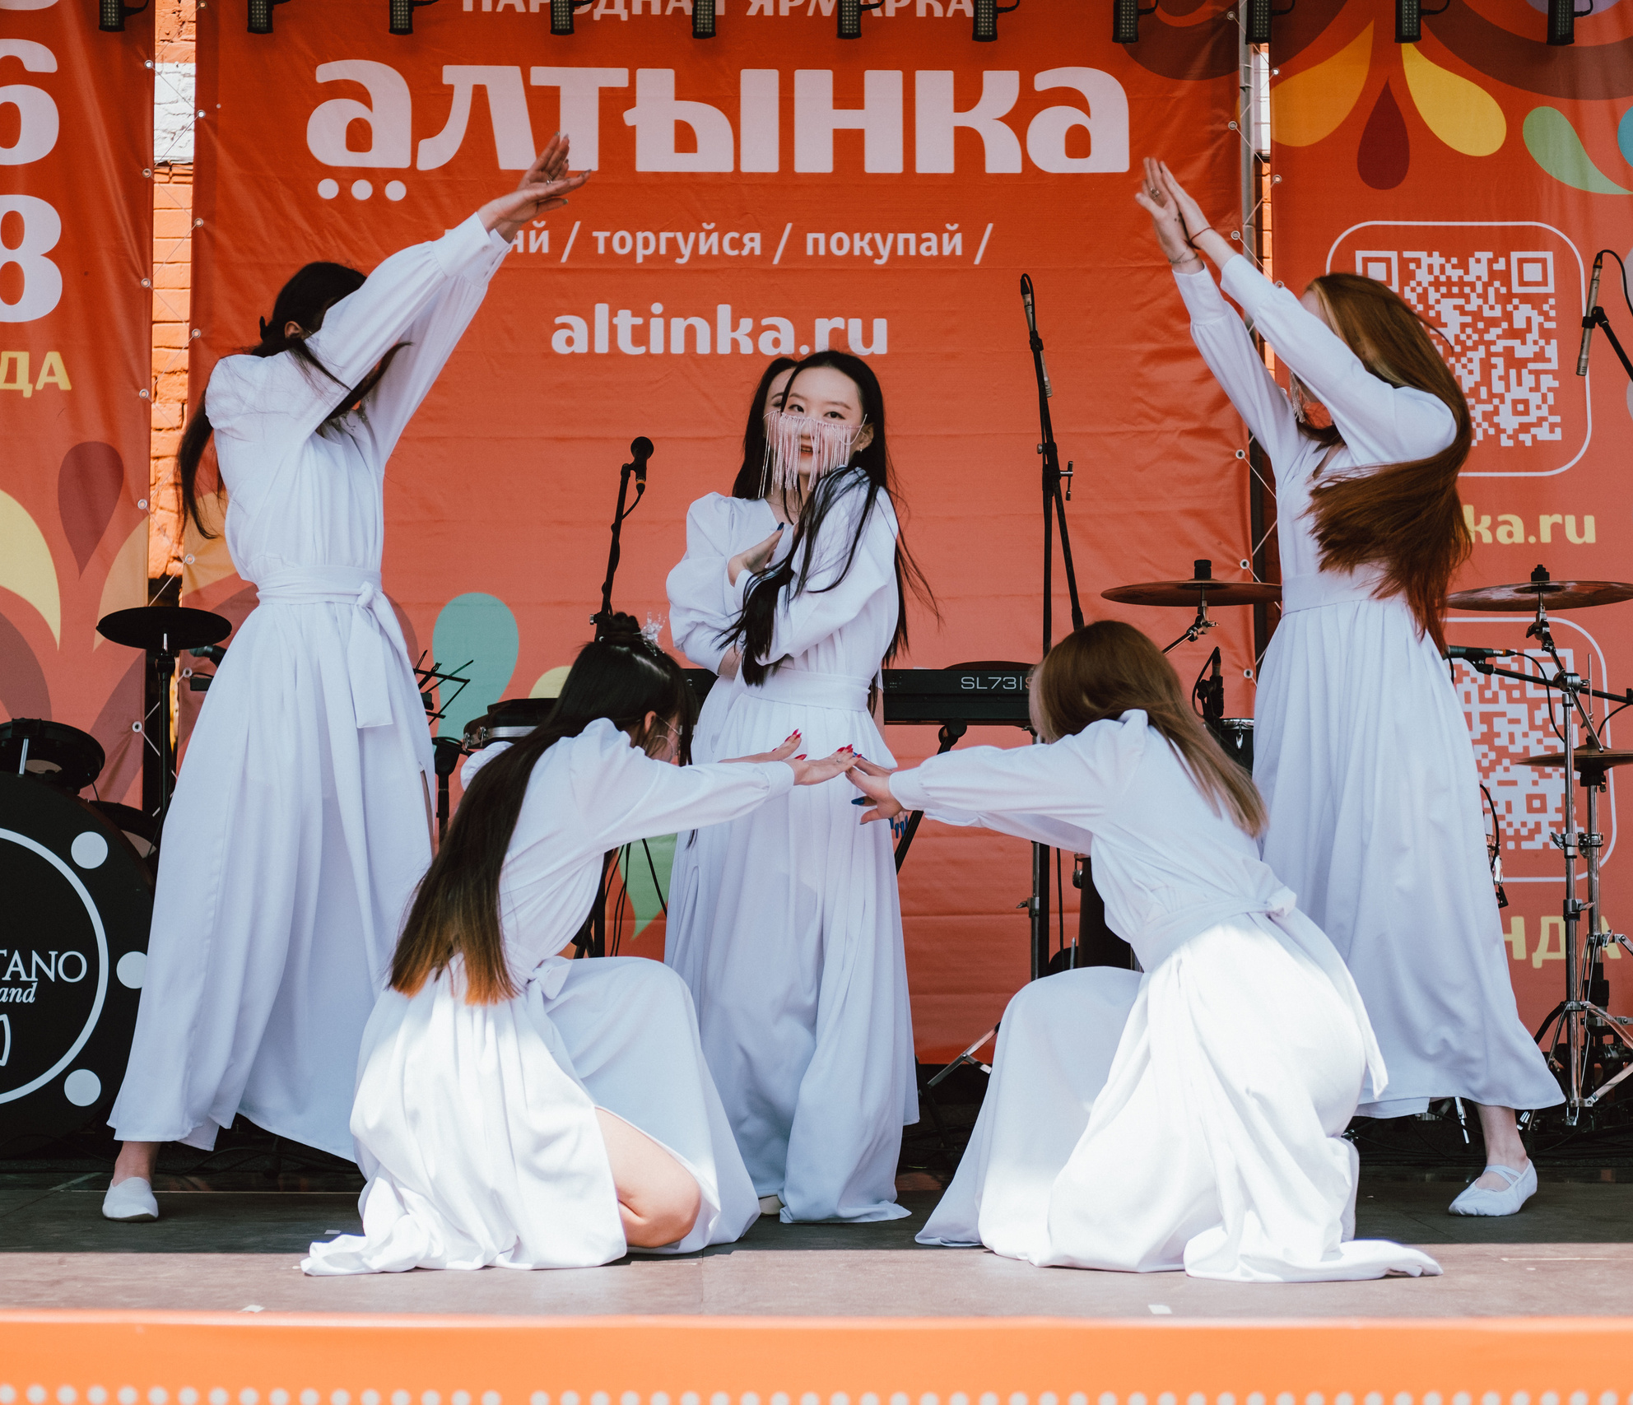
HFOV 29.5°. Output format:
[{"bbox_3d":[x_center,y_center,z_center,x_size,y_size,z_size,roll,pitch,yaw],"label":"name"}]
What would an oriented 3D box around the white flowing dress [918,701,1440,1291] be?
[{"bbox_3d":[0.560,0.438,4.854,0.820,0.850,0.650,-1,-3,16],"label":"white flowing dress"}]

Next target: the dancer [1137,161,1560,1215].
[{"bbox_3d":[0.920,-0.026,5.411,0.680,1.810,0.600,3,-5,-44],"label":"dancer"}]

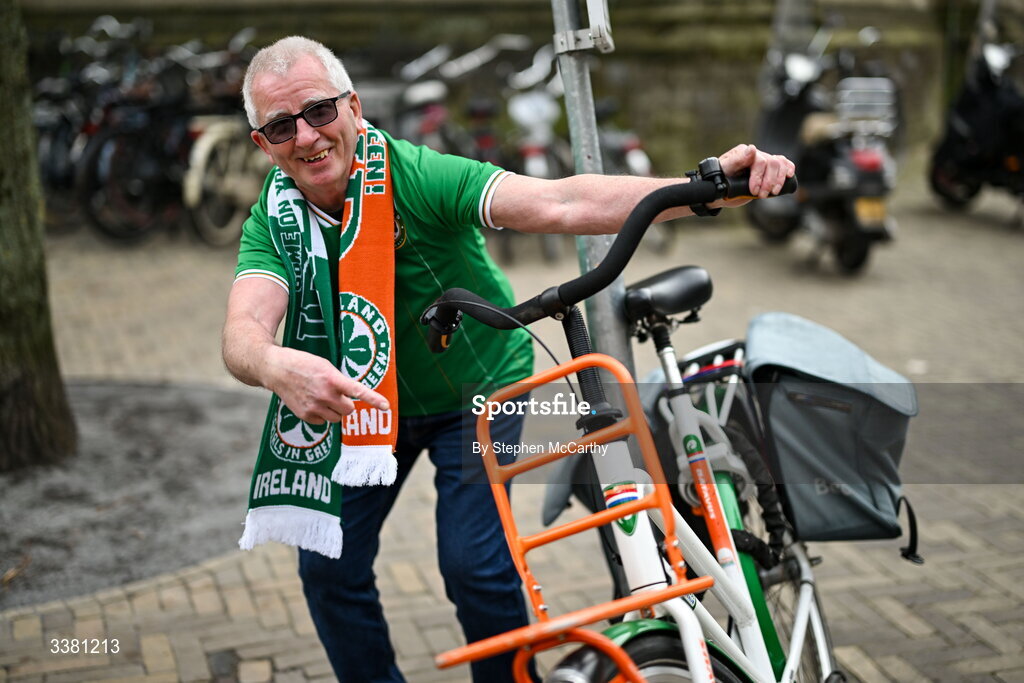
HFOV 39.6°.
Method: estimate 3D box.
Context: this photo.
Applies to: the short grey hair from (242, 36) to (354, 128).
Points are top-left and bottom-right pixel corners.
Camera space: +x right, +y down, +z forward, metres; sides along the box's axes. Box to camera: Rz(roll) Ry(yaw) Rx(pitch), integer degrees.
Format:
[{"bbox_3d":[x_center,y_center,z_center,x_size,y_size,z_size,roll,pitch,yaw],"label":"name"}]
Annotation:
[{"bbox_3d":[-0.364,-0.426,2.395,0.182,0.160,0.190,-19,14,2],"label":"short grey hair"}]

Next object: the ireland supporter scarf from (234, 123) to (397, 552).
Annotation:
[{"bbox_3d":[-0.338,-0.008,2.505,0.280,0.750,0.250,0,15,2],"label":"ireland supporter scarf"}]

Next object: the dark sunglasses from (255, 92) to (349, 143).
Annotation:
[{"bbox_3d":[-0.344,-0.369,2.345,0.140,0.046,0.145,-19,14,2],"label":"dark sunglasses"}]

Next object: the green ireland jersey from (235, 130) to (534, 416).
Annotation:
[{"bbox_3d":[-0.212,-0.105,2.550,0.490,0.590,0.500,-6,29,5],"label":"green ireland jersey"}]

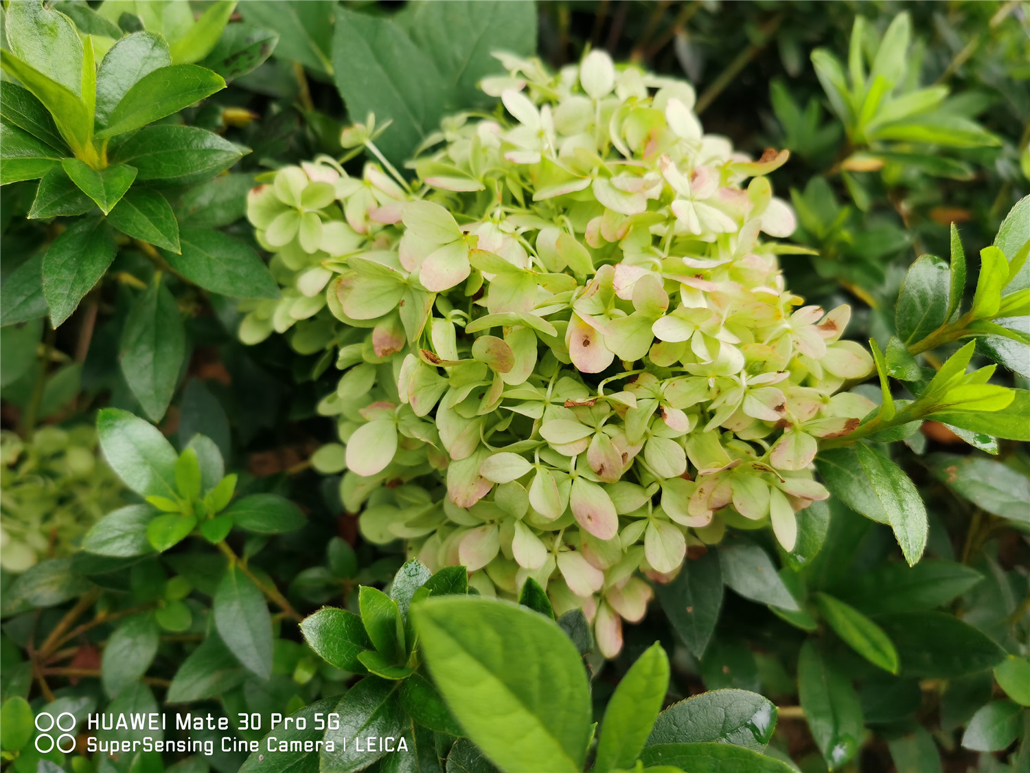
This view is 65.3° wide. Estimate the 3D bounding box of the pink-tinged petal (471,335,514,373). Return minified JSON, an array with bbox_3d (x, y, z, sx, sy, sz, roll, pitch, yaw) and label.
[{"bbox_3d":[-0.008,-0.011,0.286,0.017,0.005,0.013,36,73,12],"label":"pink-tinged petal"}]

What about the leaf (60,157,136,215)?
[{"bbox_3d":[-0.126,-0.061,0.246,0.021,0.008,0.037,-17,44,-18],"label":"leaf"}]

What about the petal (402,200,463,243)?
[{"bbox_3d":[-0.024,-0.049,0.240,0.019,0.004,0.014,19,69,-19],"label":"petal"}]

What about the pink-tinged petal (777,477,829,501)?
[{"bbox_3d":[0.108,0.038,0.300,0.019,0.006,0.011,16,34,1],"label":"pink-tinged petal"}]

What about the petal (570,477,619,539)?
[{"bbox_3d":[0.023,0.035,0.232,0.012,0.004,0.021,-28,62,-4],"label":"petal"}]

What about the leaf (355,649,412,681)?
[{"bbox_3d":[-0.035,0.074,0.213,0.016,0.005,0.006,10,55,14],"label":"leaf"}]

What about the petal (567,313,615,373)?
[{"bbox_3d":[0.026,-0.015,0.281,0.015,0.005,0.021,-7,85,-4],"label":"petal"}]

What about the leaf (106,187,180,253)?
[{"bbox_3d":[-0.132,-0.059,0.285,0.037,0.006,0.018,39,68,11],"label":"leaf"}]

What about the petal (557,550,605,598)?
[{"bbox_3d":[0.022,0.063,0.270,0.012,0.004,0.019,-43,85,-12],"label":"petal"}]

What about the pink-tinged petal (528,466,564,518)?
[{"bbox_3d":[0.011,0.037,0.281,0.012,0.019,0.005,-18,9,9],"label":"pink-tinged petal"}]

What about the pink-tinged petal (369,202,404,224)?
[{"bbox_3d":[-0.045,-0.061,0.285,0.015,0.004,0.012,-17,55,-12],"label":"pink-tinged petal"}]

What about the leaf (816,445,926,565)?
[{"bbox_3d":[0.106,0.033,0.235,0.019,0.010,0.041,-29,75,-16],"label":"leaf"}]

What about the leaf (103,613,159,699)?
[{"bbox_3d":[-0.184,0.129,0.385,0.022,0.005,0.044,11,60,6],"label":"leaf"}]

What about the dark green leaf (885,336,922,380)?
[{"bbox_3d":[0.110,-0.007,0.228,0.015,0.007,0.014,43,53,18],"label":"dark green leaf"}]

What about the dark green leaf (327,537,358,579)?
[{"bbox_3d":[-0.090,0.090,0.420,0.015,0.004,0.024,-17,72,-12],"label":"dark green leaf"}]

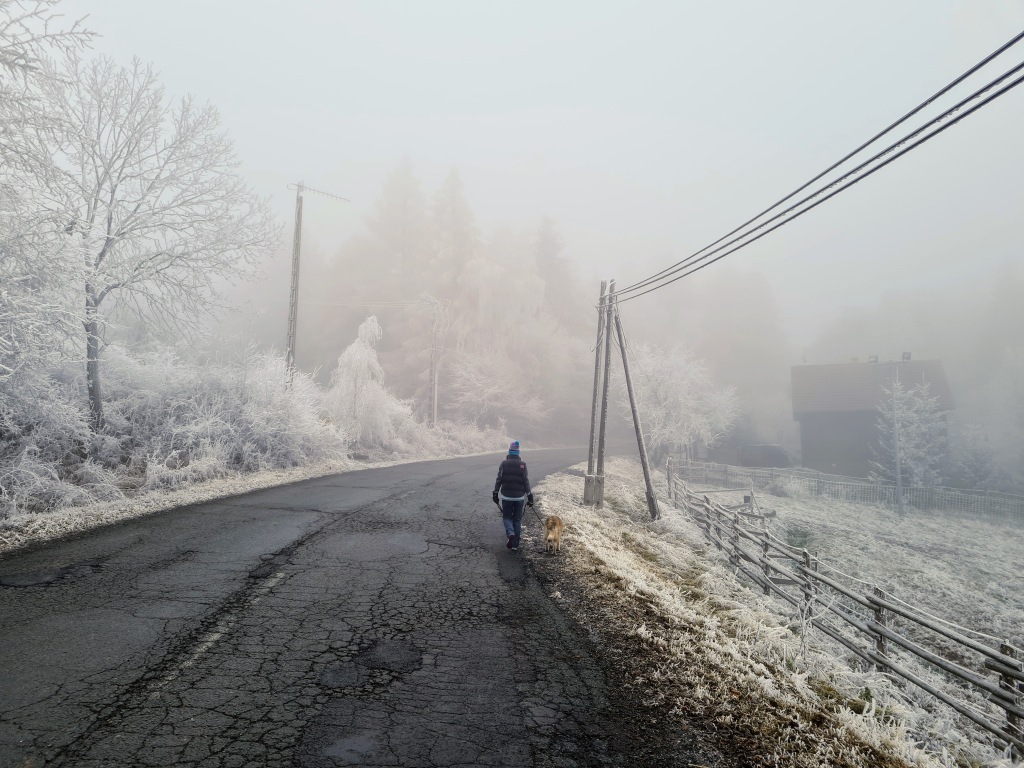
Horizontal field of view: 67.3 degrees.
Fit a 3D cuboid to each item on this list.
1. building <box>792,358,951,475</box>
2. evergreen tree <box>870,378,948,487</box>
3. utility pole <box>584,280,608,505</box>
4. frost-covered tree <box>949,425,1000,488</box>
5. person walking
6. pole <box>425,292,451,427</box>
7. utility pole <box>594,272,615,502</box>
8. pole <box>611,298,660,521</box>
[{"bbox_3d":[23.649,2.494,51.252,9.000,7.751,9.000,-2,-5,21],"label":"building"},{"bbox_3d":[21.395,2.642,41.751,4.000,6.123,4.000,-2,-5,27],"label":"evergreen tree"},{"bbox_3d":[2.351,0.219,21.250,0.250,6.203,0.250,4,-5,0],"label":"utility pole"},{"bbox_3d":[26.159,4.137,43.664,2.700,4.013,2.700,-3,-5,31],"label":"frost-covered tree"},{"bbox_3d":[0.020,1.759,12.170,0.640,1.710,0.500,0,-5,0],"label":"person walking"},{"bbox_3d":[-4.456,-1.148,46.353,1.200,8.604,0.600,0,-5,0],"label":"pole"},{"bbox_3d":[2.588,0.236,21.050,0.250,6.293,0.250,4,-5,0],"label":"utility pole"},{"bbox_3d":[3.277,0.688,20.650,0.240,5.936,0.240,-9,-9,-1],"label":"pole"}]

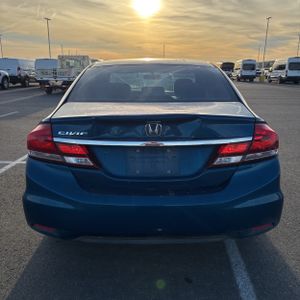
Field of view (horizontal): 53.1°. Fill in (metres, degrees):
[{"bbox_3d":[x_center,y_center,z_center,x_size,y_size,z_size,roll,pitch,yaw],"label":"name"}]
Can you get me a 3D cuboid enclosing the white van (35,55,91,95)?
[{"bbox_3d":[-5.150,-4.921,19.386,2.200,2.320,6.200,0,15,1],"label":"white van"}]

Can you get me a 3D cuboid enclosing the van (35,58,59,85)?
[{"bbox_3d":[-9.500,-7.801,30.209,2.030,2.420,5.700,0,15,1],"label":"van"}]

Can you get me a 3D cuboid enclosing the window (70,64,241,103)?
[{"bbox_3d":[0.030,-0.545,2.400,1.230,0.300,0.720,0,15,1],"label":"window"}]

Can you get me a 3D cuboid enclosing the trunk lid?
[{"bbox_3d":[0.025,-0.056,1.877,1.180,0.460,0.580,0,15,1],"label":"trunk lid"}]

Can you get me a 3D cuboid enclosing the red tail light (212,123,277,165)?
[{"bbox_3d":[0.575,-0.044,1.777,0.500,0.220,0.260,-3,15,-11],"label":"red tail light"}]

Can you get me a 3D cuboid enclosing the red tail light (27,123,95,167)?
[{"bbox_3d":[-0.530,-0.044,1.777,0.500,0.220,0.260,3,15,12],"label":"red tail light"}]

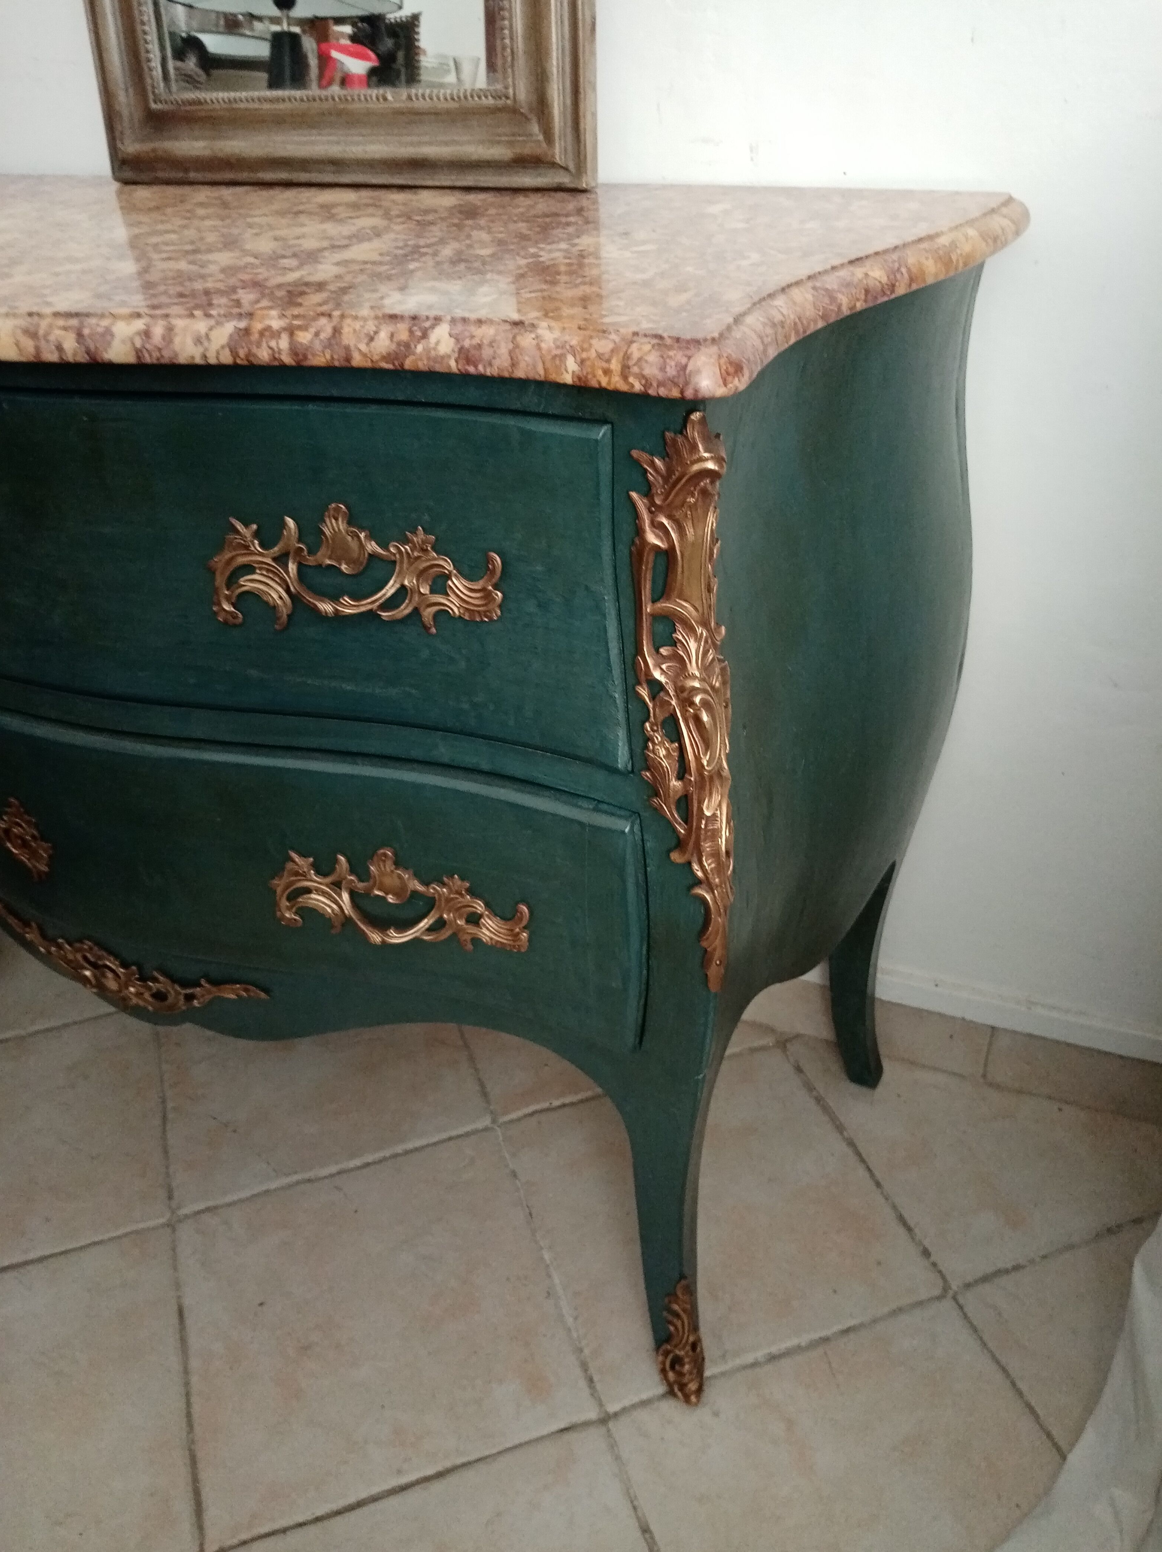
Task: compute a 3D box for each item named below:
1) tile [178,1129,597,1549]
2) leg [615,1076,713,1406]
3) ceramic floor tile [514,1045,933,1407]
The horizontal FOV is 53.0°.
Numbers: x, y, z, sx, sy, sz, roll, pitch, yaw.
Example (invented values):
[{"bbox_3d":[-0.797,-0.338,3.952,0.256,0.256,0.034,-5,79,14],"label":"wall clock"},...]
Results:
[{"bbox_3d":[-0.191,0.491,1.069,0.328,0.010,0.328,-12,34,-15],"label":"tile"},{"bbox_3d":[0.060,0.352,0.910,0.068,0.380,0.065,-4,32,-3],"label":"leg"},{"bbox_3d":[0.123,0.425,1.158,0.328,0.010,0.328,-12,34,-15],"label":"ceramic floor tile"}]

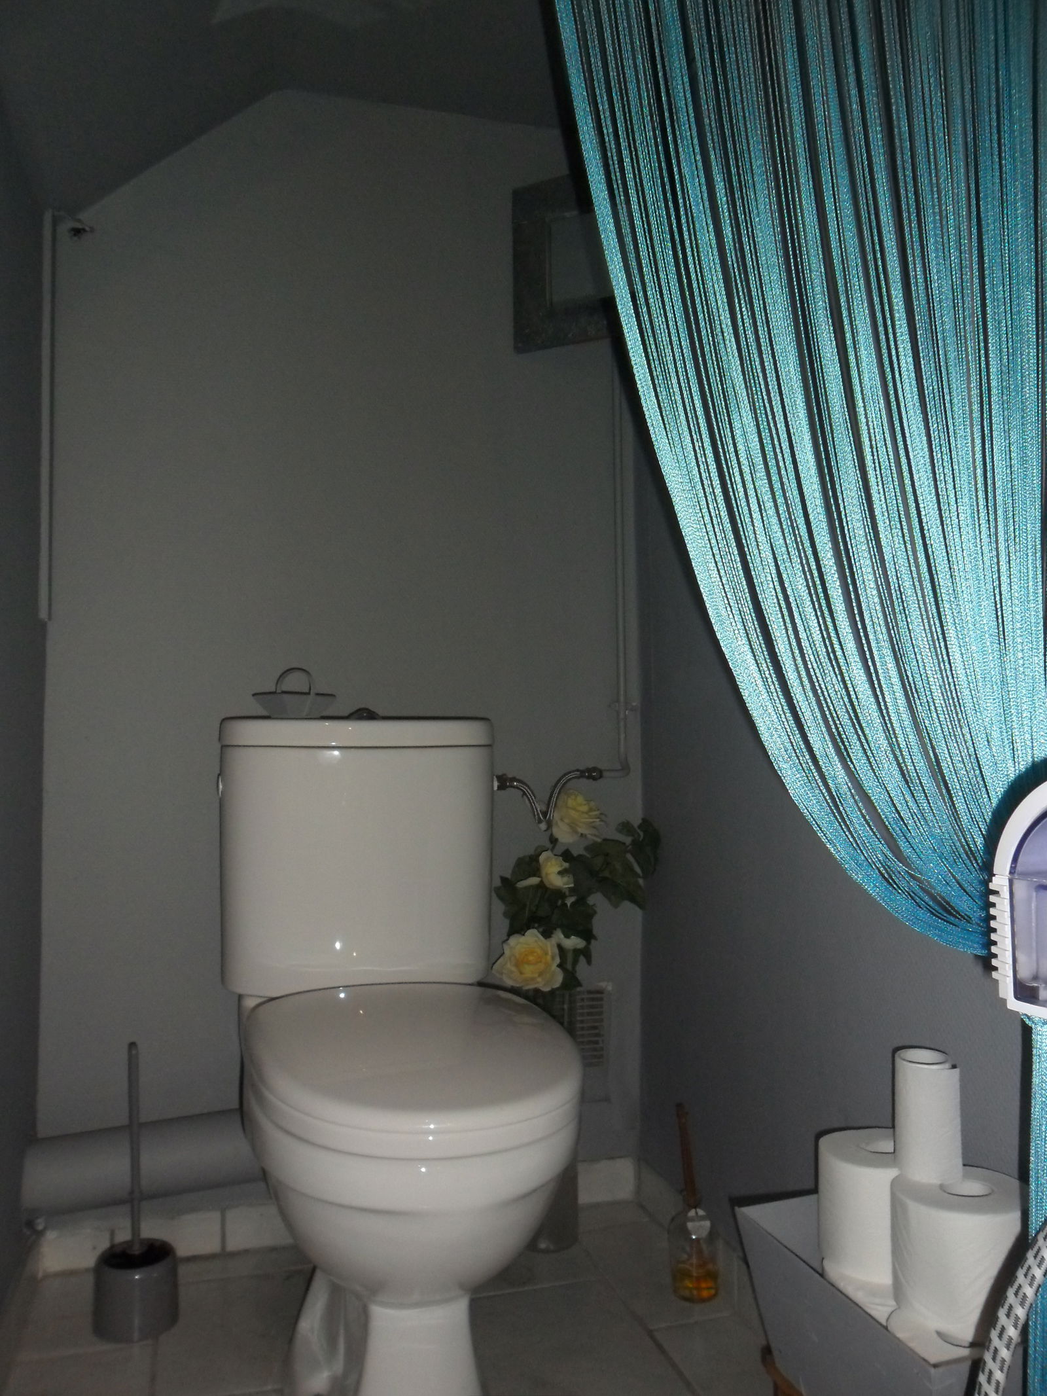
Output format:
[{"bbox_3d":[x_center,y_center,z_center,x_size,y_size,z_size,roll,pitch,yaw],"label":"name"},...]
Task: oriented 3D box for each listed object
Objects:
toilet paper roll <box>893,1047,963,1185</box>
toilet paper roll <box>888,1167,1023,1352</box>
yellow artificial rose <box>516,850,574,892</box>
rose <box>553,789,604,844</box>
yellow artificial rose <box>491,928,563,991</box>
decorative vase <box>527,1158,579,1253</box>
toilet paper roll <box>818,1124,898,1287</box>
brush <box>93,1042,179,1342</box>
[{"bbox_3d":[0.354,0.365,0.953,0.057,0.097,0.058,0,-3,0],"label":"toilet paper roll"},{"bbox_3d":[0.369,0.460,0.913,0.111,0.098,0.111,0,-3,0],"label":"toilet paper roll"},{"bbox_3d":[0.034,0.270,1.700,0.075,0.064,0.066,2,-3,-30],"label":"yellow artificial rose"},{"bbox_3d":[0.088,0.192,1.755,0.073,0.086,0.065,2,-3,-30],"label":"rose"},{"bbox_3d":[0.005,0.392,1.635,0.105,0.092,0.066,0,-3,-3],"label":"yellow artificial rose"},{"bbox_3d":[0.037,0.643,1.689,0.105,0.385,0.105,0,-3,0],"label":"decorative vase"},{"bbox_3d":[0.333,0.469,1.014,0.110,0.098,0.110,0,-3,0],"label":"toilet paper roll"},{"bbox_3d":[-0.511,0.642,1.444,0.107,0.363,0.107,0,-3,0],"label":"brush"}]

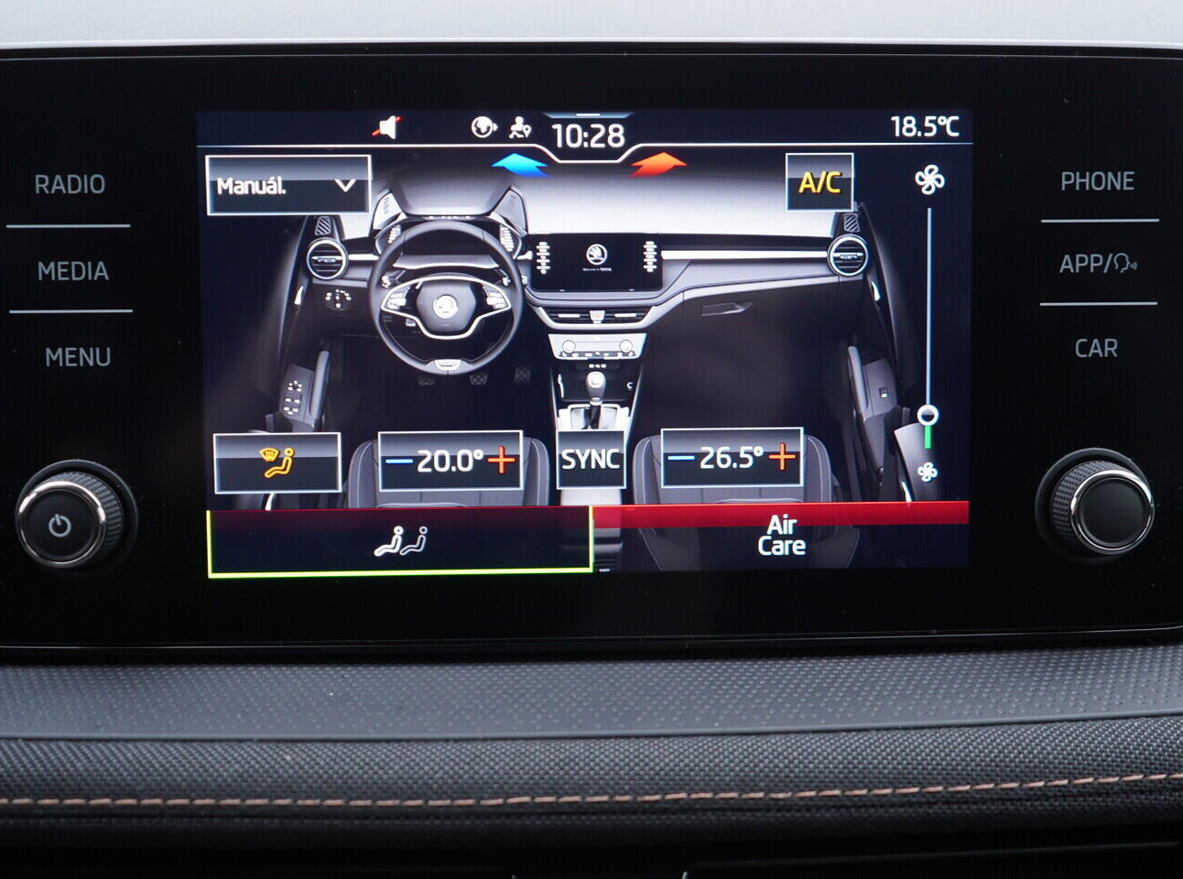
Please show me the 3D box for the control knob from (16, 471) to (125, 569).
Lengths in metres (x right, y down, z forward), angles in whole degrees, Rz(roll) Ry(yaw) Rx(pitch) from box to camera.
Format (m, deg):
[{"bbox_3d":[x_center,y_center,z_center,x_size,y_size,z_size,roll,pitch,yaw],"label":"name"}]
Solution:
[{"bbox_3d":[-0.116,0.018,0.292,0.021,0.021,0.011,-1,4,-2],"label":"control knob"}]

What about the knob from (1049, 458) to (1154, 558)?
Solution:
[{"bbox_3d":[0.116,0.016,0.300,0.021,0.021,0.011,-1,4,-2],"label":"knob"}]

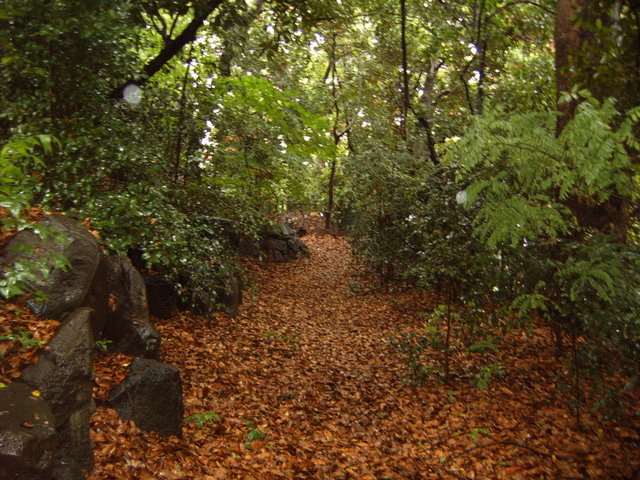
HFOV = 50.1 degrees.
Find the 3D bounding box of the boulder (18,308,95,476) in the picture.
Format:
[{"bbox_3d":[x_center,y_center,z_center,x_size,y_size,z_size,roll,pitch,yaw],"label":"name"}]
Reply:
[{"bbox_3d":[-1.566,0.891,4.050,0.450,0.900,0.500,-2,4,-27],"label":"boulder"}]

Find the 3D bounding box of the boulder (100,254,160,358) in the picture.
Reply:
[{"bbox_3d":[-1.782,0.612,6.300,0.600,0.920,0.600,-1,3,-23],"label":"boulder"}]

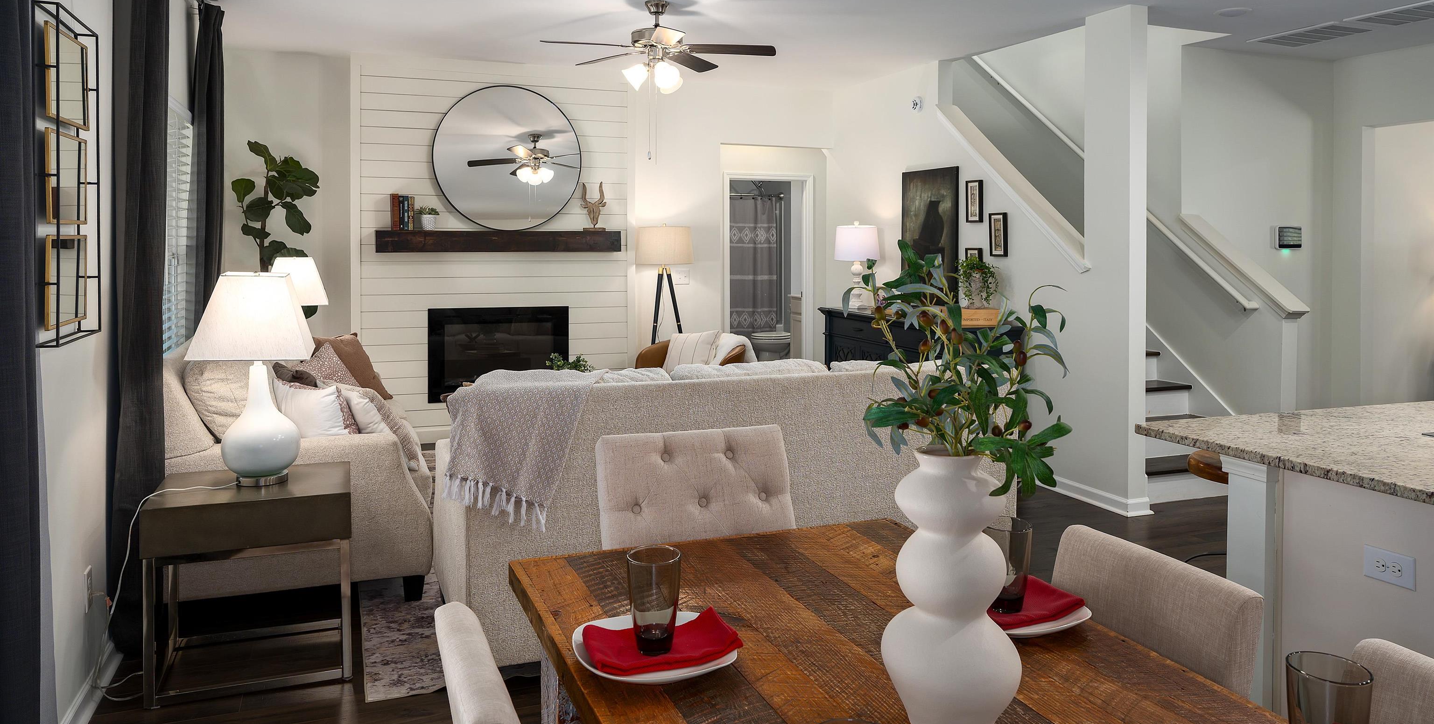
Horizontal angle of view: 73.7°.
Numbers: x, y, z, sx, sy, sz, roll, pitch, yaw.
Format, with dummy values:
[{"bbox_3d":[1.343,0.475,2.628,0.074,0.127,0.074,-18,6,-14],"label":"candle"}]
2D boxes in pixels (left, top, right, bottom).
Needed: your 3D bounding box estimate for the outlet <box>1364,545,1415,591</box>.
[{"bbox_3d":[1.514,0.461,2.146,0.008,0.071,0.115,-2,5,-20],"label":"outlet"}]

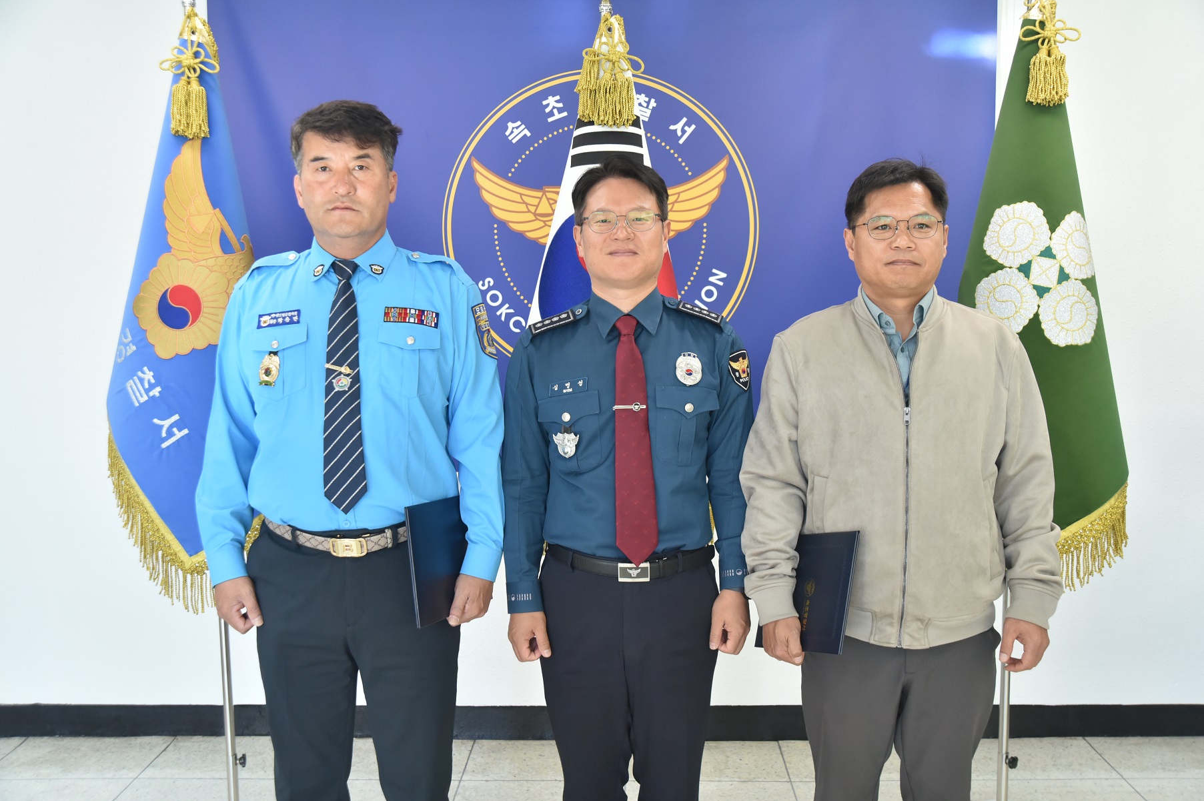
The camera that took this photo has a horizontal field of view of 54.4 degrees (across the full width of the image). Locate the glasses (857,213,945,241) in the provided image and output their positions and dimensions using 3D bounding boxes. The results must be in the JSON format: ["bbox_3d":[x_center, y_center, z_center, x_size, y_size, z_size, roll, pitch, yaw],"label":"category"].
[{"bbox_3d":[0.556,-0.323,2.199,0.143,0.045,0.142,1,7,7],"label":"glasses"}]

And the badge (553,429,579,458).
[{"bbox_3d":[-0.069,0.081,2.213,0.051,0.055,0.011,-2,3,16],"label":"badge"}]

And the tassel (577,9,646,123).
[{"bbox_3d":[0.020,-0.826,2.915,0.172,0.290,0.120,0,6,0],"label":"tassel"}]

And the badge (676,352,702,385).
[{"bbox_3d":[0.164,-0.059,2.212,0.051,0.062,0.010,1,-6,-18],"label":"badge"}]

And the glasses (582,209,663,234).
[{"bbox_3d":[0.039,-0.340,2.249,0.144,0.045,0.142,-3,6,1],"label":"glasses"}]

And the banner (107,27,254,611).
[{"bbox_3d":[-1.056,-0.222,3.034,0.460,1.557,0.320,-1,7,-4],"label":"banner"}]

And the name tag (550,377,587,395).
[{"bbox_3d":[-0.063,-0.028,2.231,0.072,0.024,0.005,-7,-7,15],"label":"name tag"}]

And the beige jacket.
[{"bbox_3d":[0.579,0.118,2.263,0.620,0.655,0.320,1,7,10],"label":"beige jacket"}]

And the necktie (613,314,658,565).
[{"bbox_3d":[0.056,0.074,2.243,0.083,0.478,0.060,-3,2,-1],"label":"necktie"}]

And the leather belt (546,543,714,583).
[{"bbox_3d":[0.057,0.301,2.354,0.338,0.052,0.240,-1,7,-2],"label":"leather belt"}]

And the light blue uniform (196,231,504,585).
[{"bbox_3d":[-0.486,0.021,2.262,0.595,0.689,0.310,-1,7,-8],"label":"light blue uniform"}]

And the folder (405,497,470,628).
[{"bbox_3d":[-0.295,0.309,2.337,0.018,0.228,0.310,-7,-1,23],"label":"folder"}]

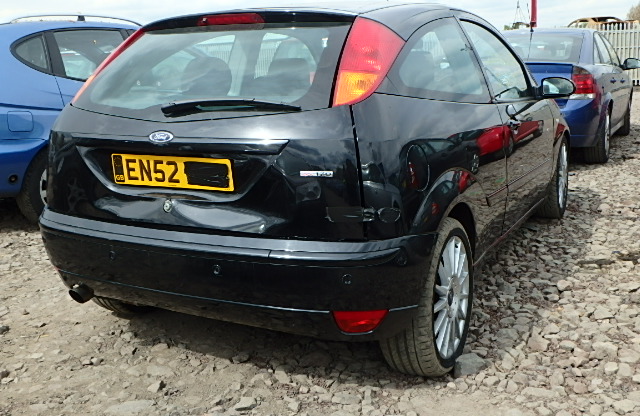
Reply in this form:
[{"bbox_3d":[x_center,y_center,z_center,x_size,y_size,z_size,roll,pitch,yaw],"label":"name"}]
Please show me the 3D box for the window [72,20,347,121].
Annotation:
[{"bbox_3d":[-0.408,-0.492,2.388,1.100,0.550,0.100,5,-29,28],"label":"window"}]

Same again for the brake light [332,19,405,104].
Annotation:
[{"bbox_3d":[0.161,-0.477,2.145,0.211,0.117,0.509,0,57,10],"label":"brake light"}]

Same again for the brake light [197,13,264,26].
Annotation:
[{"bbox_3d":[-0.336,-0.712,2.503,0.300,0.050,0.045,5,-10,28],"label":"brake light"}]

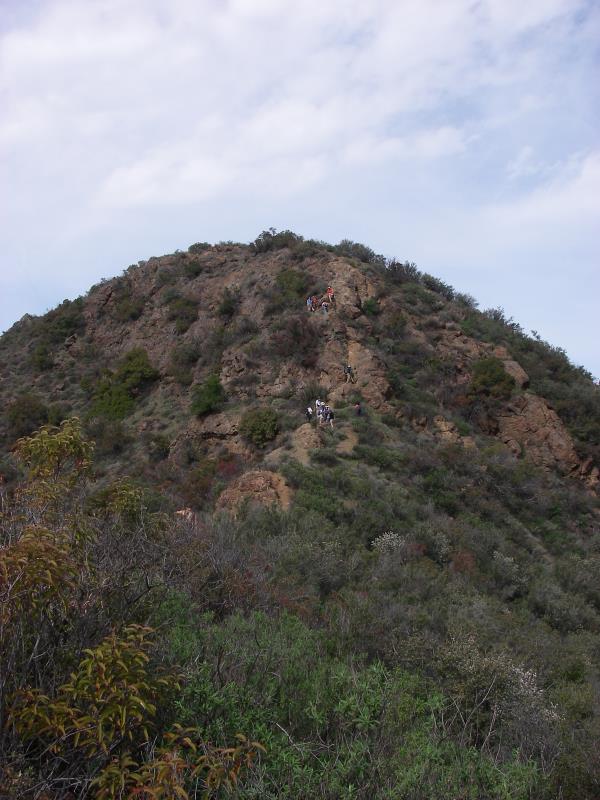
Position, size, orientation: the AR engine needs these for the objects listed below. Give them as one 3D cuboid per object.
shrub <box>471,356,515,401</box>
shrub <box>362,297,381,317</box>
[{"bbox_3d":[18.193,-2.032,83.000,4.034,4.034,3.550,0,-5,0],"label":"shrub"},{"bbox_3d":[8.060,-10.540,99.000,1.948,2.119,1.826,0,-6,0],"label":"shrub"}]

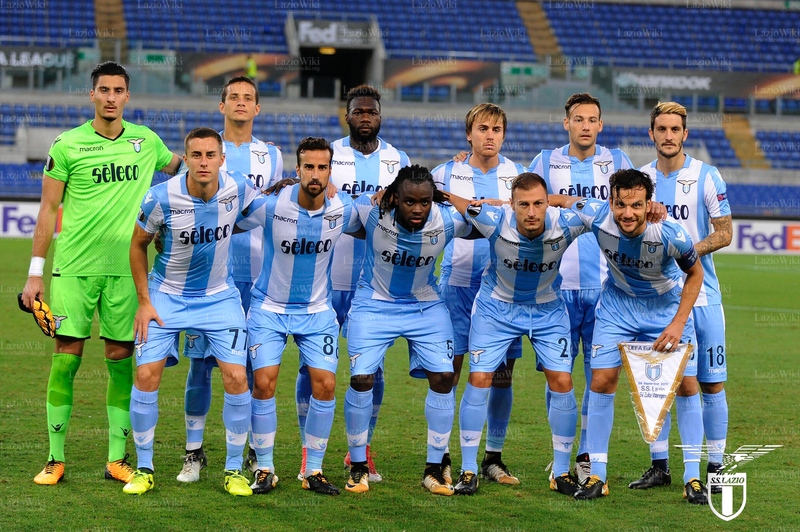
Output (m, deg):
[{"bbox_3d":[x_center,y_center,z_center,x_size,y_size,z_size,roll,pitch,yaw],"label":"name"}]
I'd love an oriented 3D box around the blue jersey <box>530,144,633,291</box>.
[{"bbox_3d":[0.868,-0.228,9.500,0.500,0.680,0.270,1,2,2],"label":"blue jersey"}]

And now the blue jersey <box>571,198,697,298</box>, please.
[{"bbox_3d":[1.041,-0.069,8.870,0.540,0.530,0.320,9,47,10],"label":"blue jersey"}]

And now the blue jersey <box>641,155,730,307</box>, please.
[{"bbox_3d":[1.303,-0.167,9.420,0.480,0.700,0.280,2,2,17],"label":"blue jersey"}]

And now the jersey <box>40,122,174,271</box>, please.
[{"bbox_3d":[-1.368,-0.322,9.380,0.600,0.740,0.320,1,2,-9],"label":"jersey"}]

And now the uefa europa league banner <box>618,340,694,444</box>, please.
[{"bbox_3d":[1.117,0.554,8.720,0.325,0.435,0.030,2,2,3],"label":"uefa europa league banner"}]

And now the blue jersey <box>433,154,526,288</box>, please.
[{"bbox_3d":[0.402,-0.209,9.500,0.500,0.660,0.270,1,2,0],"label":"blue jersey"}]

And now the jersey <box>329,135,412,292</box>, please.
[{"bbox_3d":[-0.168,-0.247,9.480,0.510,0.710,0.280,1,2,0],"label":"jersey"}]

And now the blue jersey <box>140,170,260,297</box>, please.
[{"bbox_3d":[-0.897,-0.131,8.900,0.520,0.590,0.320,0,34,-16],"label":"blue jersey"}]

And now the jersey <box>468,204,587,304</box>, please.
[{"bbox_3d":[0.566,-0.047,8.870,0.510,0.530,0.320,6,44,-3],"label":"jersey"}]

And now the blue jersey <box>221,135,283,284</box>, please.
[{"bbox_3d":[-0.773,-0.272,9.450,0.480,0.720,0.320,1,4,-5],"label":"blue jersey"}]

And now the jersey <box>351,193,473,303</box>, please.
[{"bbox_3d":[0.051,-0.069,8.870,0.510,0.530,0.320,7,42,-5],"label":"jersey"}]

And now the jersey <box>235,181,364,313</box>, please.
[{"bbox_3d":[-0.463,-0.075,9.120,0.540,0.570,0.290,5,16,0],"label":"jersey"}]

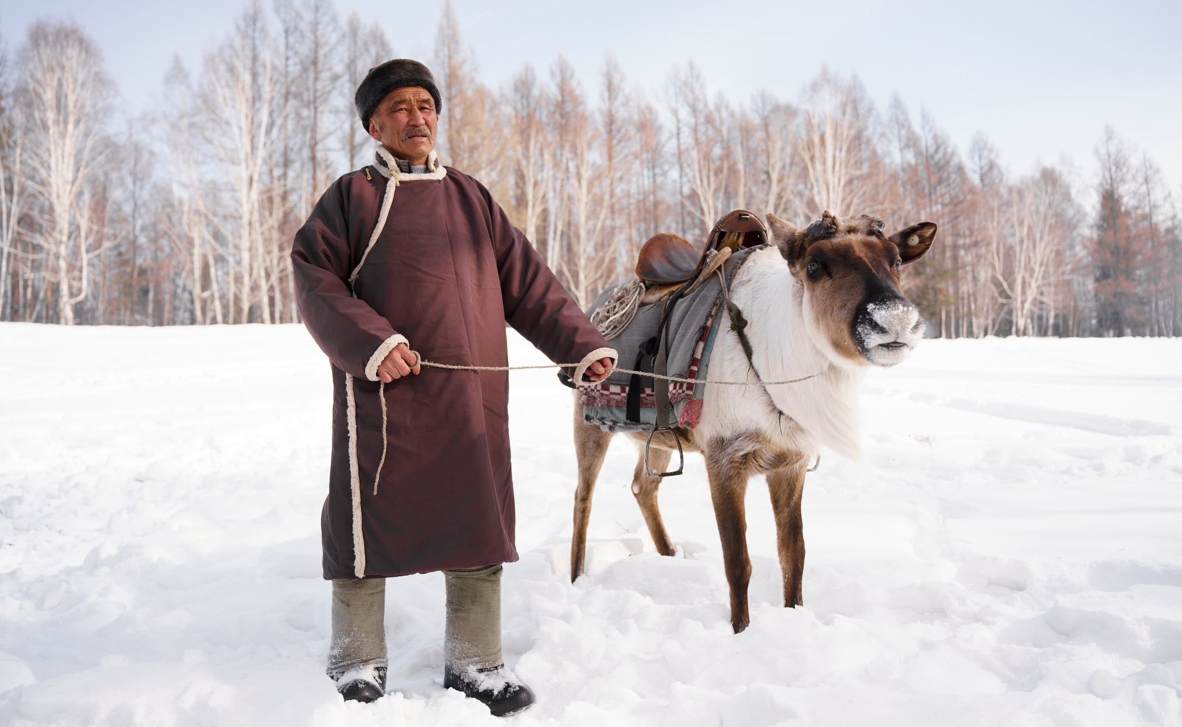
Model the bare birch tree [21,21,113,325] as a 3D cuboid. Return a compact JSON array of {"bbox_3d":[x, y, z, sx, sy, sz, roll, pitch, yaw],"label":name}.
[{"bbox_3d":[-19.400,-7.050,34.000,3.400,11.200,3.400,0,1,0],"label":"bare birch tree"}]

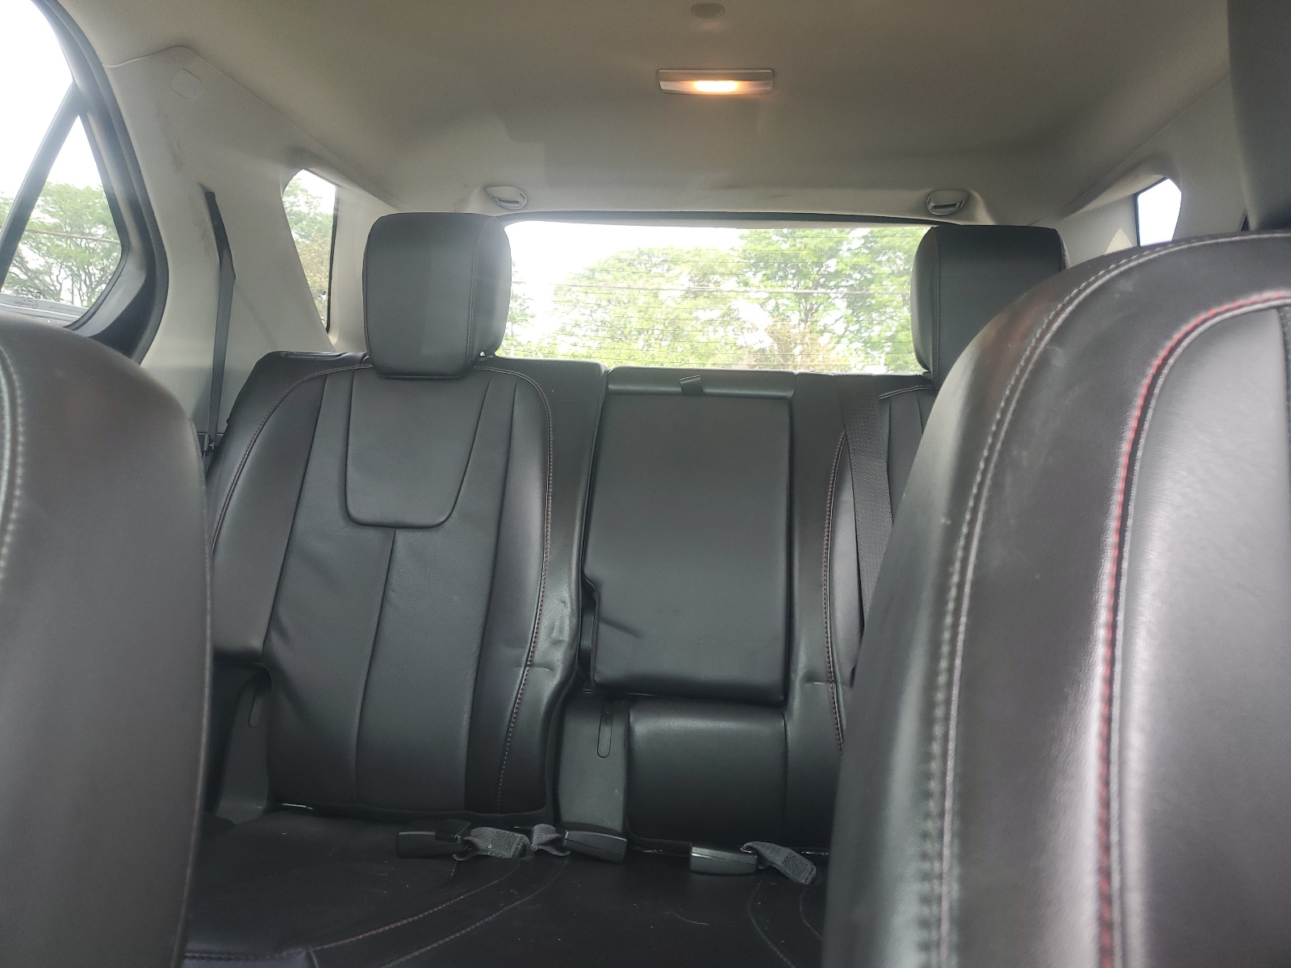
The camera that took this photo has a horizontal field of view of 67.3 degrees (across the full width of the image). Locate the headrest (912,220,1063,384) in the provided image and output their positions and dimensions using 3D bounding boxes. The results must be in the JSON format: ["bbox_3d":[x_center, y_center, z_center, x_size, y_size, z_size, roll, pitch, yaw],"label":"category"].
[{"bbox_3d":[0.444,-0.231,1.250,0.172,0.198,0.120,2,-10,6],"label":"headrest"}]

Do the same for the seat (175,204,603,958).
[{"bbox_3d":[-0.346,0.102,1.038,0.520,0.920,0.760,2,4,6],"label":"seat"}]

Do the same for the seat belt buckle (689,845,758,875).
[{"bbox_3d":[0.083,0.400,1.030,0.071,0.023,0.038,2,4,6],"label":"seat belt buckle"}]

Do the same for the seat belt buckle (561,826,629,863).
[{"bbox_3d":[-0.055,0.388,1.040,0.070,0.023,0.038,3,4,18],"label":"seat belt buckle"}]

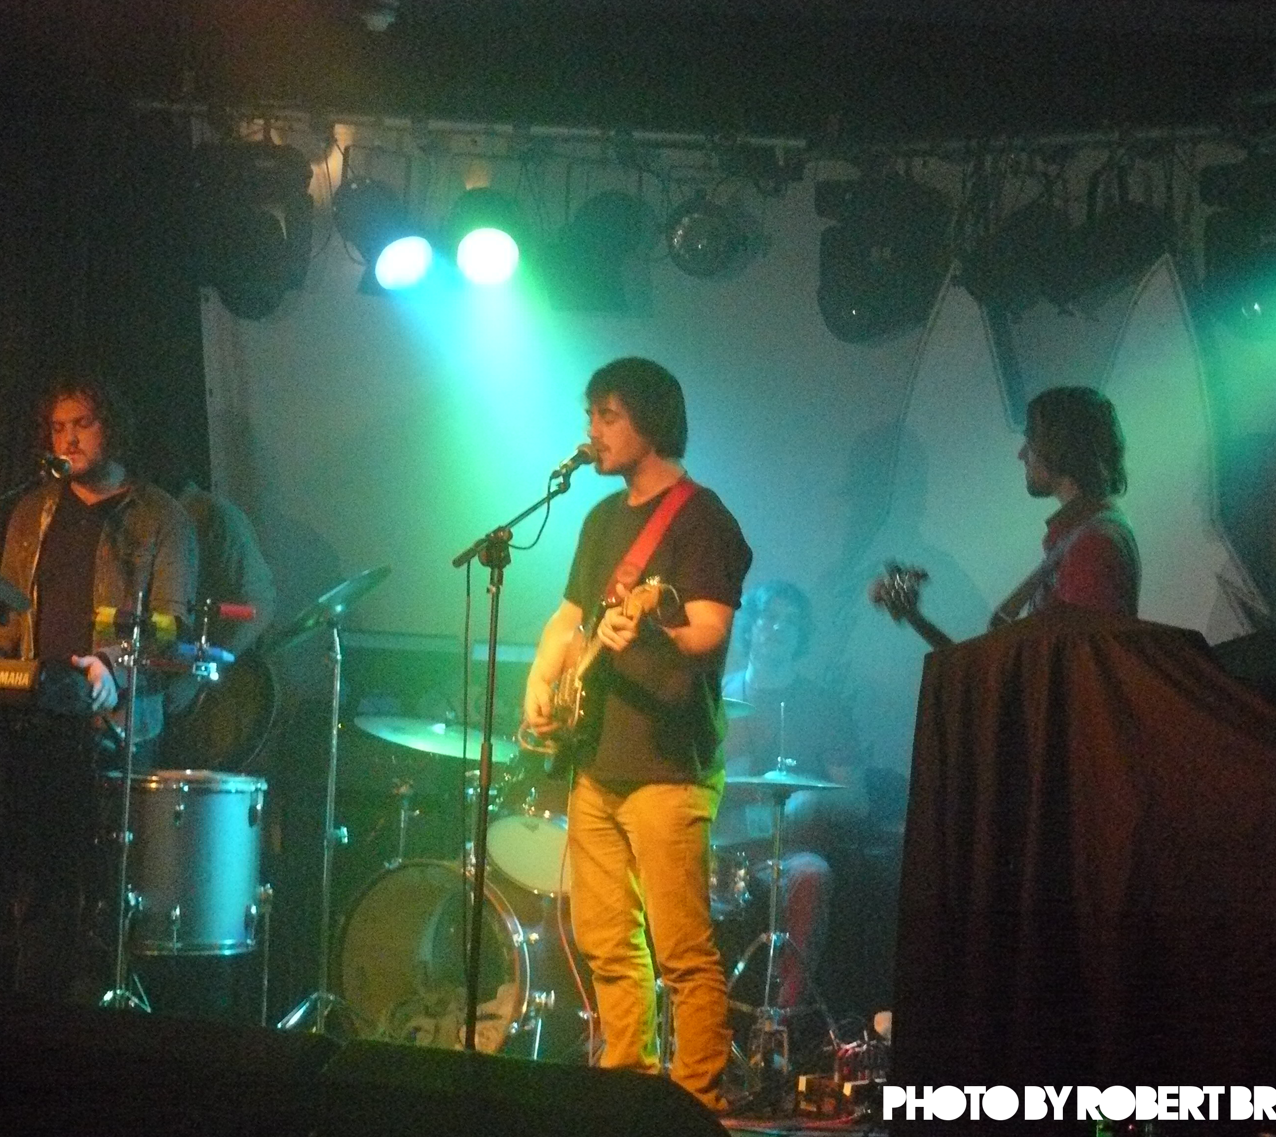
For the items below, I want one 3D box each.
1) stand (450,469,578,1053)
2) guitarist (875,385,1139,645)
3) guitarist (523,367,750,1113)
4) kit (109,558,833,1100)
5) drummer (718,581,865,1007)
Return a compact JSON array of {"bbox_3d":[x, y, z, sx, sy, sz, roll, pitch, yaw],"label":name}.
[{"bbox_3d":[-0.330,0.497,6.947,0.550,1.480,0.480,5,-5,-38],"label":"stand"},{"bbox_3d":[0.957,0.423,7.506,0.550,1.780,0.600,2,-4,-8],"label":"guitarist"},{"bbox_3d":[0.016,0.377,7.176,0.450,1.770,0.520,5,-5,-42],"label":"guitarist"},{"bbox_3d":[-0.445,0.647,8.342,1.950,1.350,1.300,0,-4,22],"label":"kit"},{"bbox_3d":[0.395,0.697,8.642,0.600,1.340,0.750,0,-4,24],"label":"drummer"}]

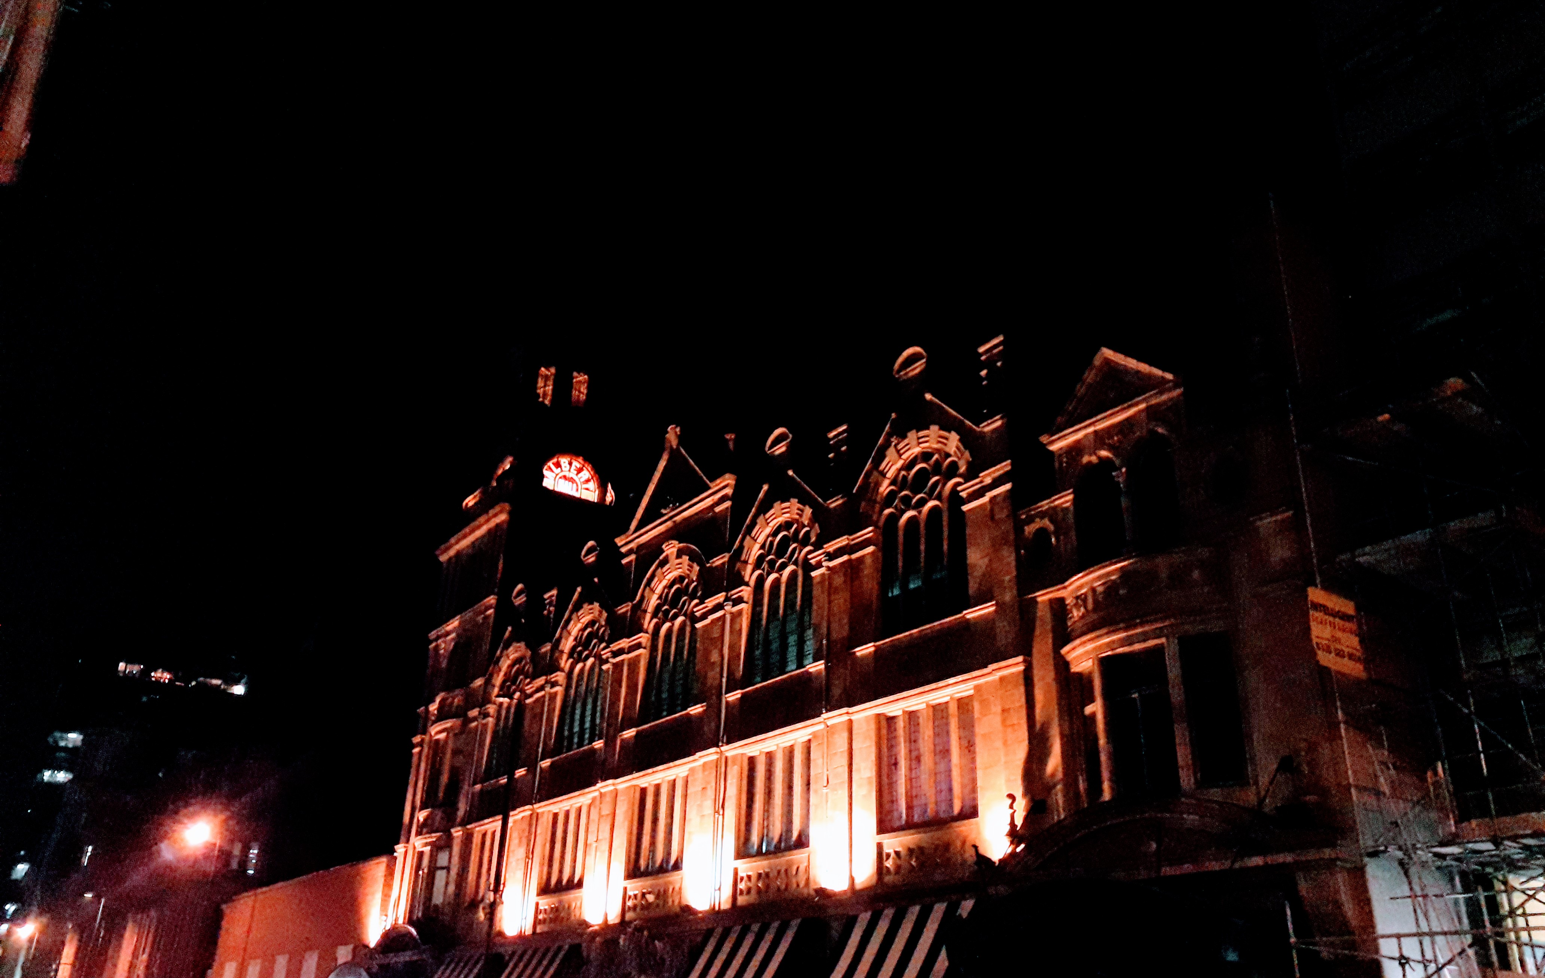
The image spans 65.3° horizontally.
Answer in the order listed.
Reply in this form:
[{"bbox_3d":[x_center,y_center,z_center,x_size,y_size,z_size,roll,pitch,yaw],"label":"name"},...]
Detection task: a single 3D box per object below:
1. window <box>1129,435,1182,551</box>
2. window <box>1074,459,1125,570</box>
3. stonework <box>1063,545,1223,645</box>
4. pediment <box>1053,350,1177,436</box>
[{"bbox_3d":[7.116,0.094,22.146,0.261,2.349,1.000,20,-31,-32],"label":"window"},{"bbox_3d":[6.314,0.530,23.102,0.261,2.305,1.027,20,-31,-32],"label":"window"},{"bbox_3d":[6.381,1.834,21.662,0.609,1.392,3.480,20,-31,-32],"label":"stonework"},{"bbox_3d":[6.591,-2.065,23.580,0.435,1.566,3.175,20,-31,-32],"label":"pediment"}]

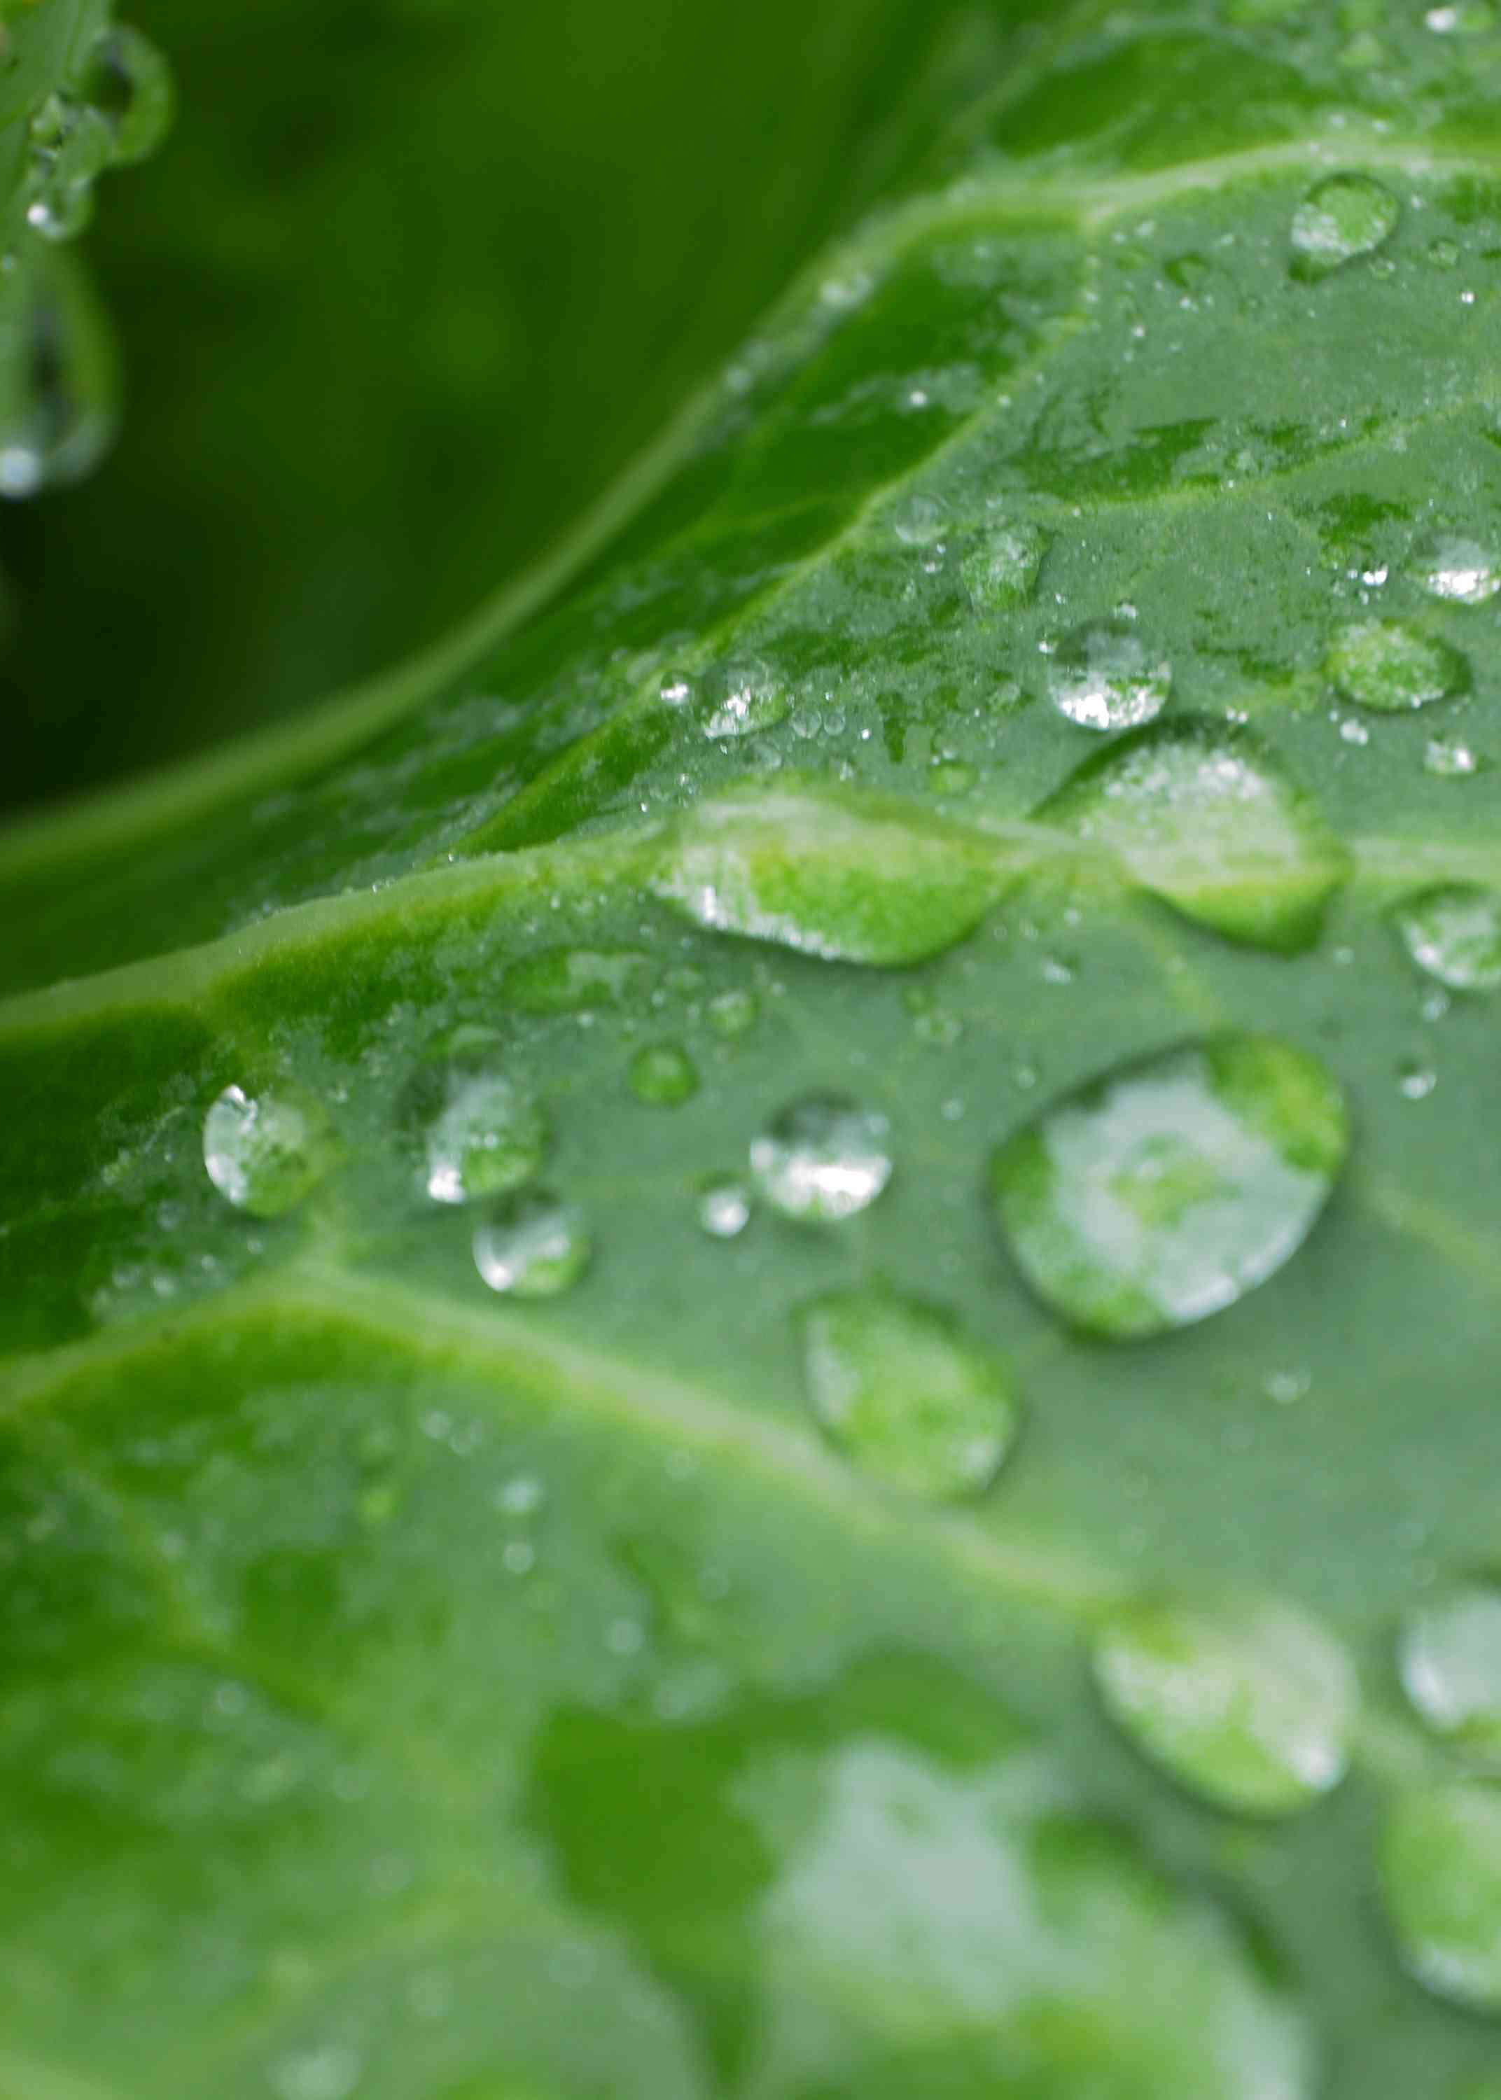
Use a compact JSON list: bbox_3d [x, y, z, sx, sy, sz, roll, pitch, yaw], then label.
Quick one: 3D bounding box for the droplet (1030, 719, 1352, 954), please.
[{"bbox_3d":[0.017,-0.008,0.254,0.013,0.005,0.009,34,56,27],"label":"droplet"}]

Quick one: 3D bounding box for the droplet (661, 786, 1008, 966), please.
[{"bbox_3d":[0.003,-0.007,0.253,0.014,0.004,0.008,0,48,0],"label":"droplet"}]

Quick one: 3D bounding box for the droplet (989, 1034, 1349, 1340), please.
[{"bbox_3d":[0.015,0.005,0.242,0.012,0.005,0.015,24,52,20],"label":"droplet"}]

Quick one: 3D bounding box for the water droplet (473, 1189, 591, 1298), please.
[{"bbox_3d":[-0.008,0.007,0.242,0.004,0.003,0.004,0,48,0],"label":"water droplet"}]

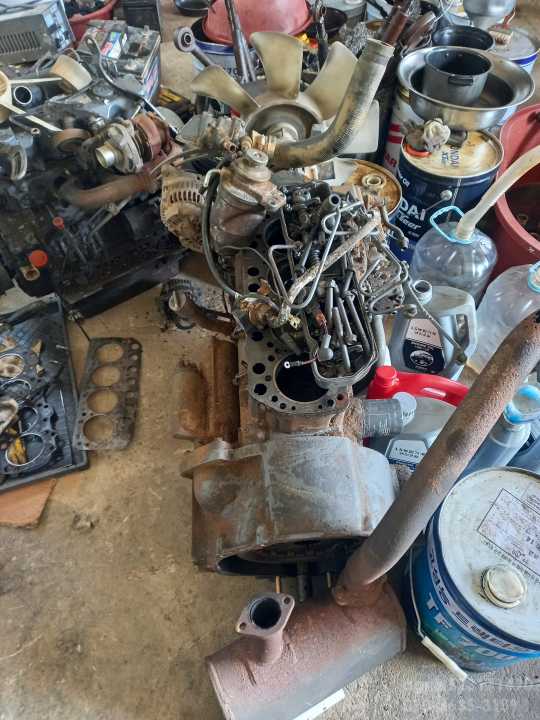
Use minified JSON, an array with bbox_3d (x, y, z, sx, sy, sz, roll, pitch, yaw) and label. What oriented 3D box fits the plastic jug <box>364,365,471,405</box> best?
[{"bbox_3d":[0.337,0.126,1.287,0.220,0.290,0.125,12,55,14],"label":"plastic jug"}]

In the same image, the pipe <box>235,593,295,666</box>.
[{"bbox_3d":[-0.002,0.503,0.984,0.118,0.100,0.075,-21,43,-19],"label":"pipe"}]

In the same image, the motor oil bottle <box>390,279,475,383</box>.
[{"bbox_3d":[0.445,-0.079,1.416,0.205,0.315,0.120,15,56,16],"label":"motor oil bottle"}]

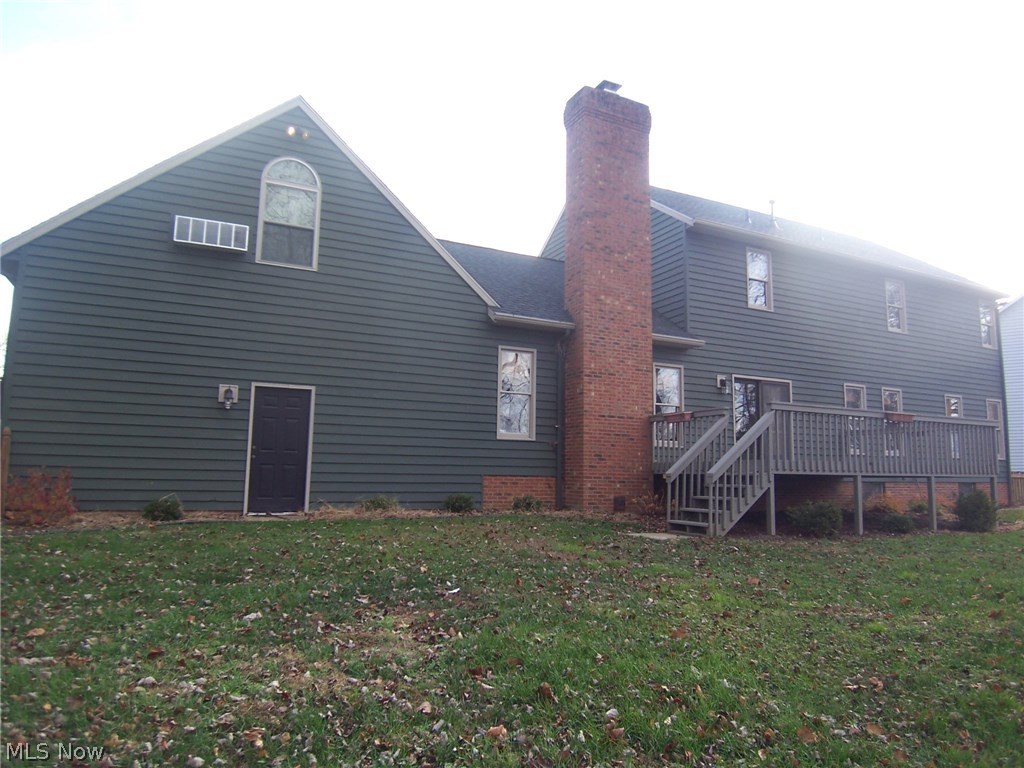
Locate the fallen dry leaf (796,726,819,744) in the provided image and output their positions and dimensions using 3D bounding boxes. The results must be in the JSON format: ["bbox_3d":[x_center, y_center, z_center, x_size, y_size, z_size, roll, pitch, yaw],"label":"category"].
[{"bbox_3d":[1.464,1.744,3.370,0.095,0.050,0.085,5,-8,-26],"label":"fallen dry leaf"}]

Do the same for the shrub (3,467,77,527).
[{"bbox_3d":[-6.353,1.476,9.154,0.900,0.725,0.800,5,-8,-26],"label":"shrub"}]

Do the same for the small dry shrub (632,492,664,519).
[{"bbox_3d":[2.614,2.307,13.031,0.600,0.453,0.550,1,-7,0],"label":"small dry shrub"}]

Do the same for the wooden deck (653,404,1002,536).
[{"bbox_3d":[5.591,1.740,13.592,7.780,2.140,3.800,5,-8,-26],"label":"wooden deck"}]

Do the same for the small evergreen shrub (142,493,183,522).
[{"bbox_3d":[-5.082,1.784,9.897,0.520,0.321,0.480,5,-8,-26],"label":"small evergreen shrub"}]

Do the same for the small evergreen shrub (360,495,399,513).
[{"bbox_3d":[-2.228,2.024,11.437,0.580,0.329,0.500,5,-8,-26],"label":"small evergreen shrub"}]

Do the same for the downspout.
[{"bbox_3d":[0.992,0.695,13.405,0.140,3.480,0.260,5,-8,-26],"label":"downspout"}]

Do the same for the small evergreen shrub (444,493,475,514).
[{"bbox_3d":[-0.931,2.111,12.073,0.500,0.368,0.450,5,-8,-26],"label":"small evergreen shrub"}]

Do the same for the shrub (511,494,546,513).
[{"bbox_3d":[0.307,2.224,12.677,0.580,0.327,0.500,5,-8,-26],"label":"shrub"}]

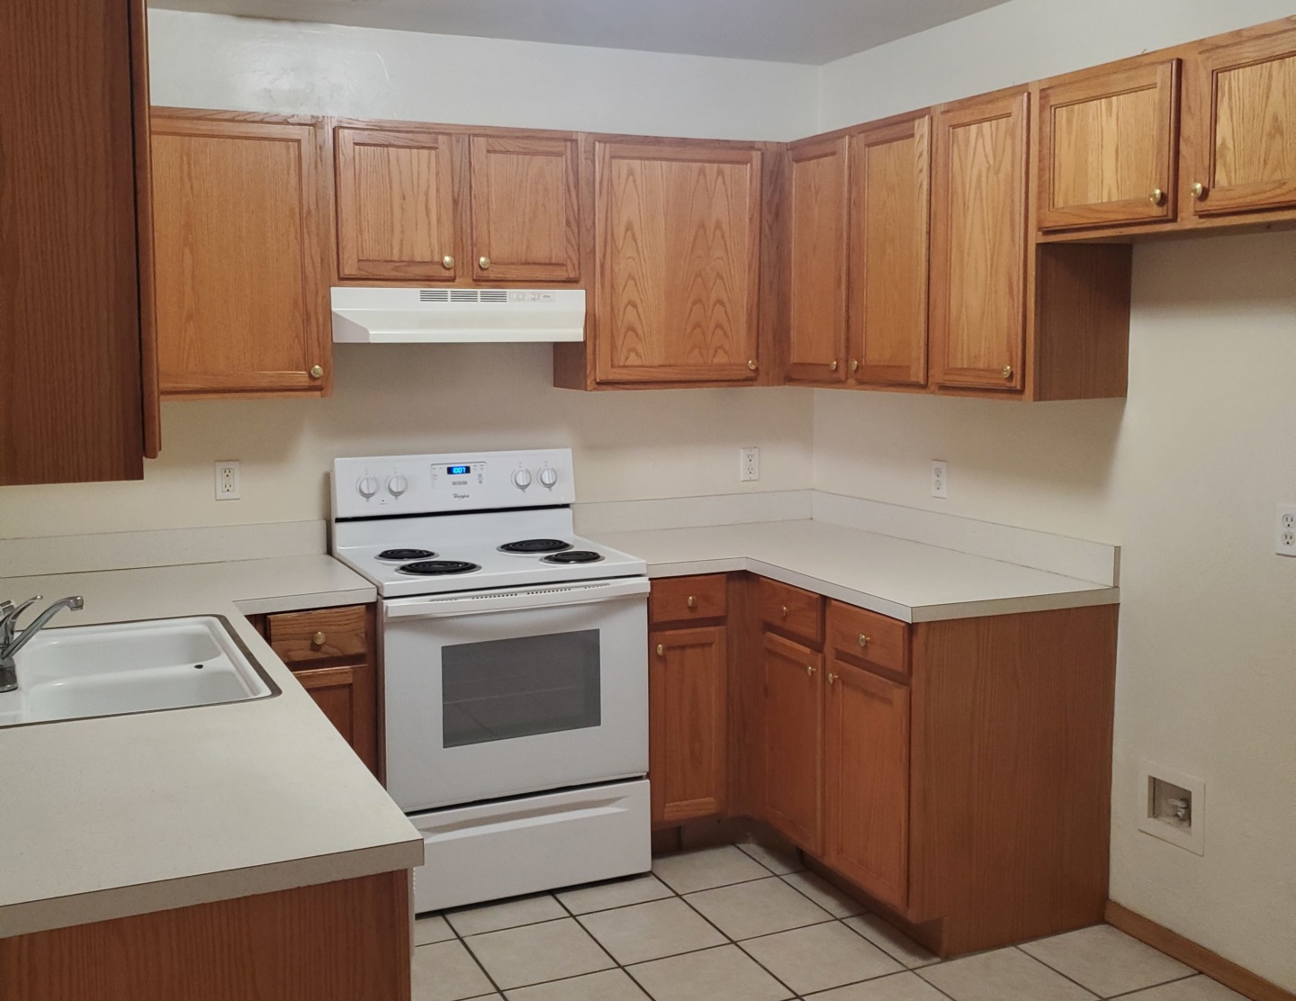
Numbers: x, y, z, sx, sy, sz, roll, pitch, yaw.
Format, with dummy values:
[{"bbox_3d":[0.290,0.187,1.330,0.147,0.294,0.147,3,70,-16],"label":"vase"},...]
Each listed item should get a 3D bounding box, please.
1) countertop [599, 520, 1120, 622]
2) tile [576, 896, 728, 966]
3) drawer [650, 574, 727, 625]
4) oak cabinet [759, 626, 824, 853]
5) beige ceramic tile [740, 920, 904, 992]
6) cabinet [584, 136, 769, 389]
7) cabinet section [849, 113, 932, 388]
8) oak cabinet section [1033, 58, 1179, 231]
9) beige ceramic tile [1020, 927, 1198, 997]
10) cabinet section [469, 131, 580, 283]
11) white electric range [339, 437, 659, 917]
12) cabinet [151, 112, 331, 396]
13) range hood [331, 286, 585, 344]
[{"bbox_3d":[0.473,0.187,3.781,0.943,0.037,1.443,-3,8,-25],"label":"countertop"},{"bbox_3d":[0.016,1.129,3.398,0.304,0.012,0.304,-3,7,-25],"label":"tile"},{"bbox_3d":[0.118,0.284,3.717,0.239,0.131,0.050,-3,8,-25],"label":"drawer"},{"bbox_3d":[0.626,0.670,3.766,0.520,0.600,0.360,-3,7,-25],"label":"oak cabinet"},{"bbox_3d":[0.435,1.145,3.261,0.305,0.010,0.305,-3,7,-25],"label":"beige ceramic tile"},{"bbox_3d":[0.032,-0.730,4.091,0.610,0.750,0.315,-3,8,-25],"label":"cabinet"},{"bbox_3d":[0.810,-0.685,3.680,0.300,0.714,0.361,-3,7,-24],"label":"cabinet section"},{"bbox_3d":[1.145,-0.776,2.931,0.300,0.333,0.420,-3,7,-24],"label":"oak cabinet section"},{"bbox_3d":[1.135,1.147,3.226,0.304,0.012,0.304,-3,7,-25],"label":"beige ceramic tile"},{"bbox_3d":[-0.415,-0.857,3.899,0.327,0.408,0.300,-3,7,-24],"label":"cabinet section"},{"bbox_3d":[-0.468,0.477,3.787,0.755,1.187,0.680,-3,8,-25],"label":"white electric range"},{"bbox_3d":[-1.213,-0.660,3.546,0.623,0.753,0.328,-3,7,-25],"label":"cabinet"},{"bbox_3d":[-0.563,-0.539,3.822,0.760,0.155,0.452,-3,7,-25],"label":"range hood"}]

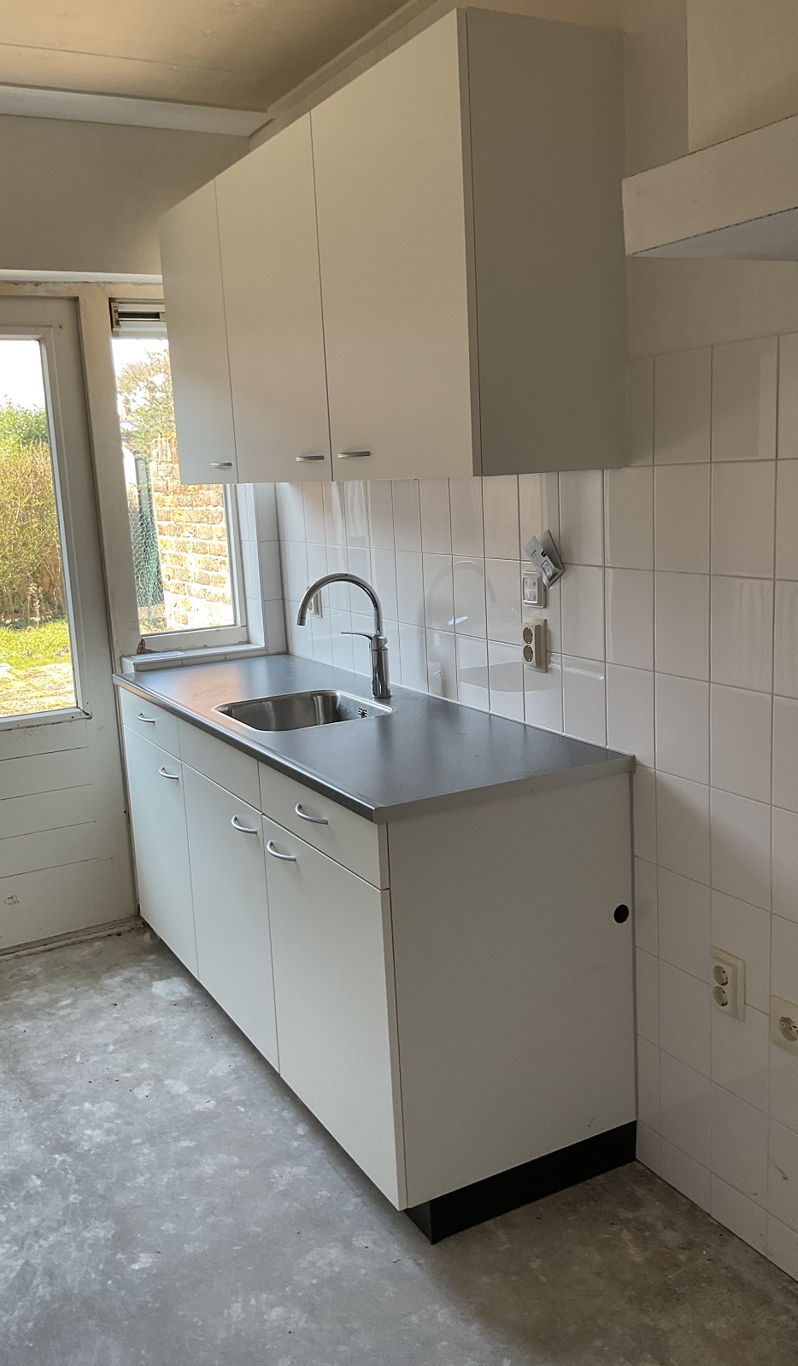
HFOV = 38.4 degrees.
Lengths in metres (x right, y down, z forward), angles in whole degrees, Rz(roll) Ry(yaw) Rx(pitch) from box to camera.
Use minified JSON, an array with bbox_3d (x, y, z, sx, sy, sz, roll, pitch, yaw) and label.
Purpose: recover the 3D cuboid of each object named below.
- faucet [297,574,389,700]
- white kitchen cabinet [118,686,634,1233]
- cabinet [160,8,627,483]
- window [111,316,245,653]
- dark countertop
[{"bbox_3d":[-0.146,-0.119,3.012,0.254,0.340,0.057,-8,12,-27],"label":"faucet"},{"bbox_3d":[-0.185,0.525,3.069,0.590,0.882,1.791,-8,12,-27],"label":"white kitchen cabinet"},{"bbox_3d":[-0.134,-0.904,2.833,0.358,0.786,1.715,-8,12,-27],"label":"cabinet"},{"bbox_3d":[-0.729,-0.664,3.804,0.380,1.102,0.069,-8,12,-27],"label":"window"},{"bbox_3d":[-0.210,0.076,2.992,0.593,0.032,1.812,-8,12,-27],"label":"dark countertop"}]

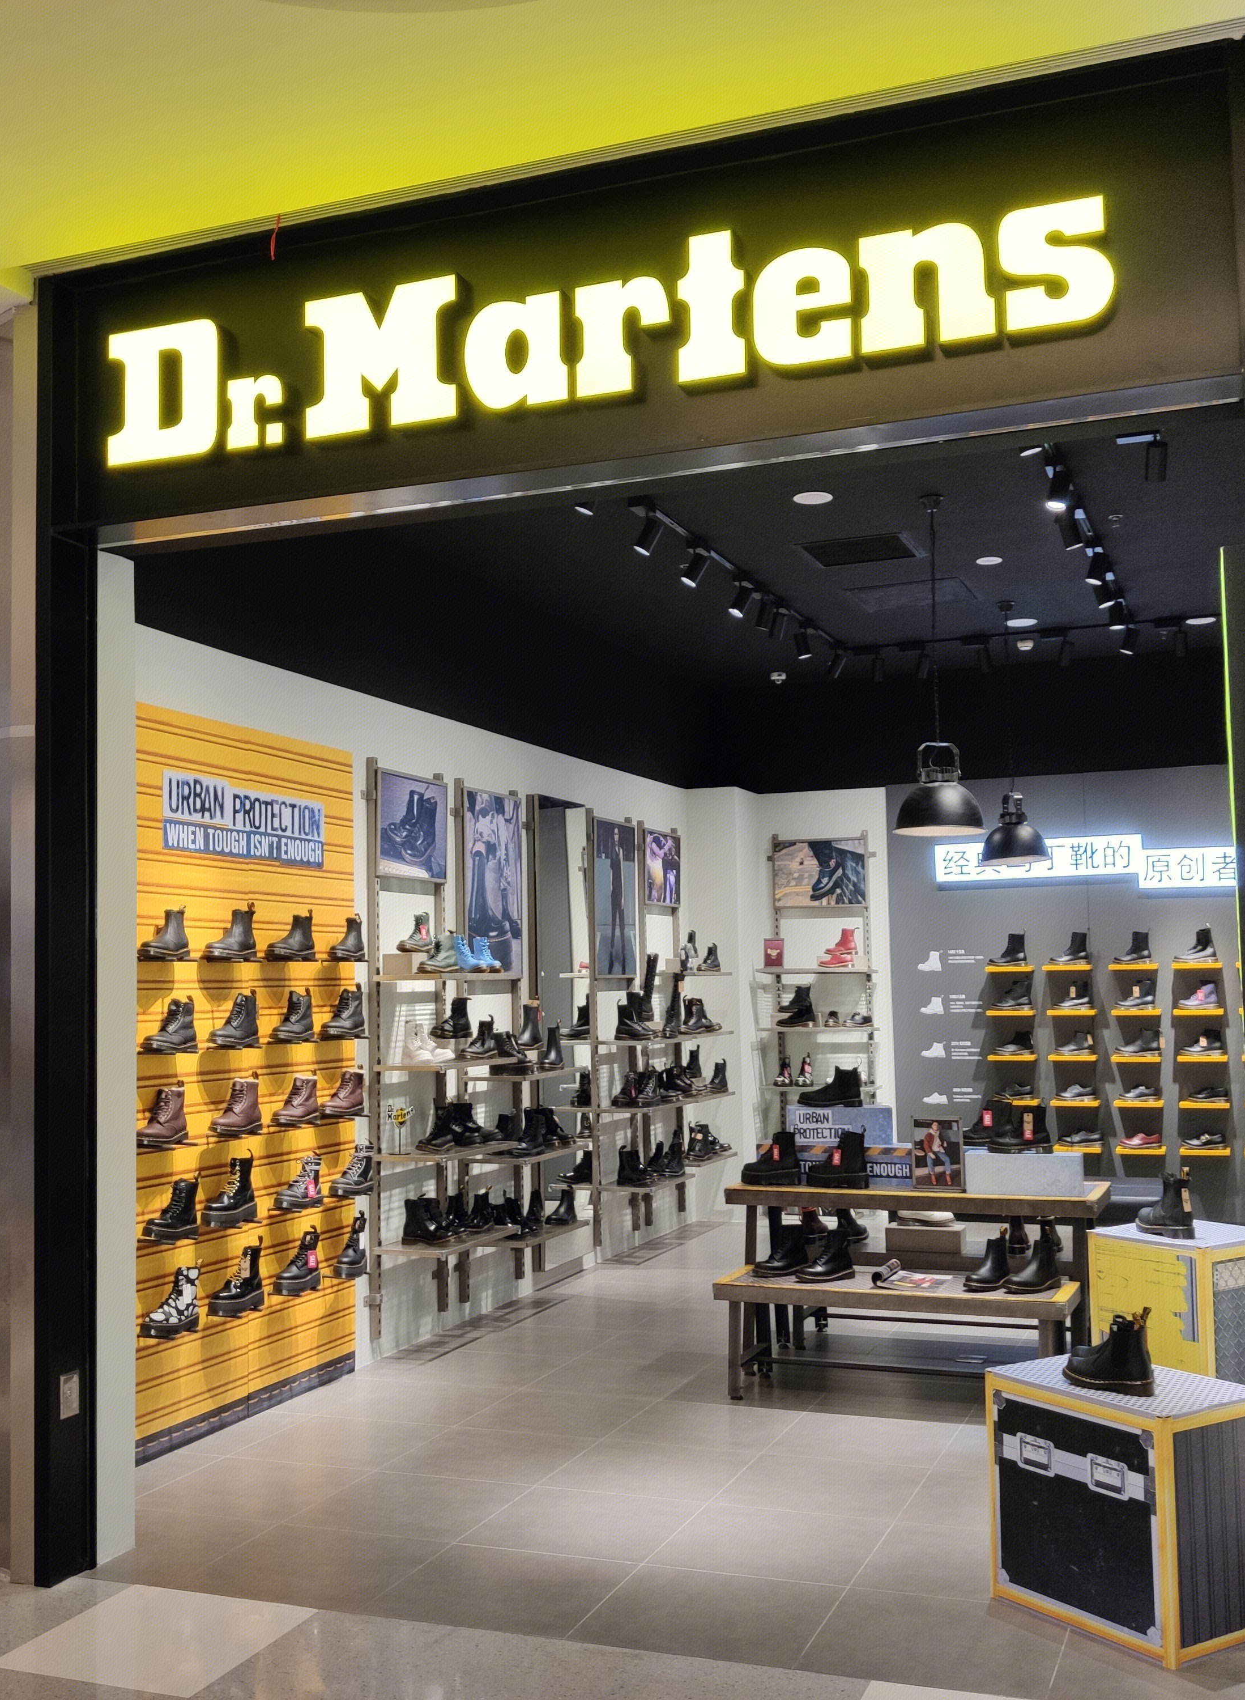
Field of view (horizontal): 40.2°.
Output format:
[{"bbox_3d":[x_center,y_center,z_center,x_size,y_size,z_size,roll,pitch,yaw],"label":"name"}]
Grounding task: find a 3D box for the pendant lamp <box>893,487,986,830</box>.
[{"bbox_3d":[1.389,-0.825,7.548,0.407,1.514,0.407,-3,-4,21],"label":"pendant lamp"}]

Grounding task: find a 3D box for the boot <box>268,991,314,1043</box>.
[{"bbox_3d":[-1.335,0.673,6.908,0.100,0.216,0.270,-2,-5,17],"label":"boot"}]

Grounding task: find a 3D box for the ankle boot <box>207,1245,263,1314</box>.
[{"bbox_3d":[-1.430,1.598,6.329,0.114,0.238,0.295,-3,-5,21],"label":"ankle boot"}]

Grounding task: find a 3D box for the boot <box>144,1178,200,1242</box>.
[{"bbox_3d":[-1.614,1.282,6.108,0.108,0.212,0.275,-3,-5,19],"label":"boot"}]

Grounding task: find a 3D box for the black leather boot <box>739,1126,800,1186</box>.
[{"bbox_3d":[0.637,1.325,7.309,0.262,0.222,0.106,-2,-5,14],"label":"black leather boot"}]

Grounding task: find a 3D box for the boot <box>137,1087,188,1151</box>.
[{"bbox_3d":[-1.644,0.952,6.077,0.105,0.222,0.278,-3,-5,24],"label":"boot"}]

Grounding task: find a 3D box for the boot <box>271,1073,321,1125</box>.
[{"bbox_3d":[-1.322,1.010,6.894,0.104,0.212,0.275,-3,-5,25],"label":"boot"}]

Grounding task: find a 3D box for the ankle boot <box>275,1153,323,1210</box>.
[{"bbox_3d":[-1.308,1.344,6.888,0.105,0.213,0.280,-3,-5,25],"label":"ankle boot"}]

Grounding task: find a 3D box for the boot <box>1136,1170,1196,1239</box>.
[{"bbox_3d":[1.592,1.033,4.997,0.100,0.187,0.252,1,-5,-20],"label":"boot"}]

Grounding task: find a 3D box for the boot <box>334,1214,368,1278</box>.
[{"bbox_3d":[-1.150,1.682,7.258,0.108,0.247,0.275,-2,-4,7],"label":"boot"}]

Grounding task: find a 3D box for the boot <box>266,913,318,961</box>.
[{"bbox_3d":[-1.314,0.349,6.780,0.107,0.185,0.285,-3,-5,21],"label":"boot"}]

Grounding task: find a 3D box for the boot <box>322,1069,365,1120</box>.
[{"bbox_3d":[-1.186,1.032,7.248,0.100,0.208,0.270,-3,-5,21],"label":"boot"}]

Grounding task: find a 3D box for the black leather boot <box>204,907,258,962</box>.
[{"bbox_3d":[-1.499,0.317,6.529,0.100,0.222,0.270,-3,-5,21],"label":"black leather boot"}]

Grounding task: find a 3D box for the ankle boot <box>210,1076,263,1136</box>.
[{"bbox_3d":[-1.440,0.956,6.358,0.108,0.213,0.282,-3,-5,21],"label":"ankle boot"}]

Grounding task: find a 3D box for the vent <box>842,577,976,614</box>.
[{"bbox_3d":[1.637,-1.437,9.630,0.635,0.030,0.652,-3,-4,21],"label":"vent"}]

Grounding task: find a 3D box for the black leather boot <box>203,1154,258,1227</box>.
[{"bbox_3d":[-1.448,1.266,6.316,0.113,0.245,0.289,-3,-5,21],"label":"black leather boot"}]

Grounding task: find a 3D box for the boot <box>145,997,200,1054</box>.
[{"bbox_3d":[-1.629,0.630,6.151,0.100,0.200,0.270,-3,-5,21],"label":"boot"}]

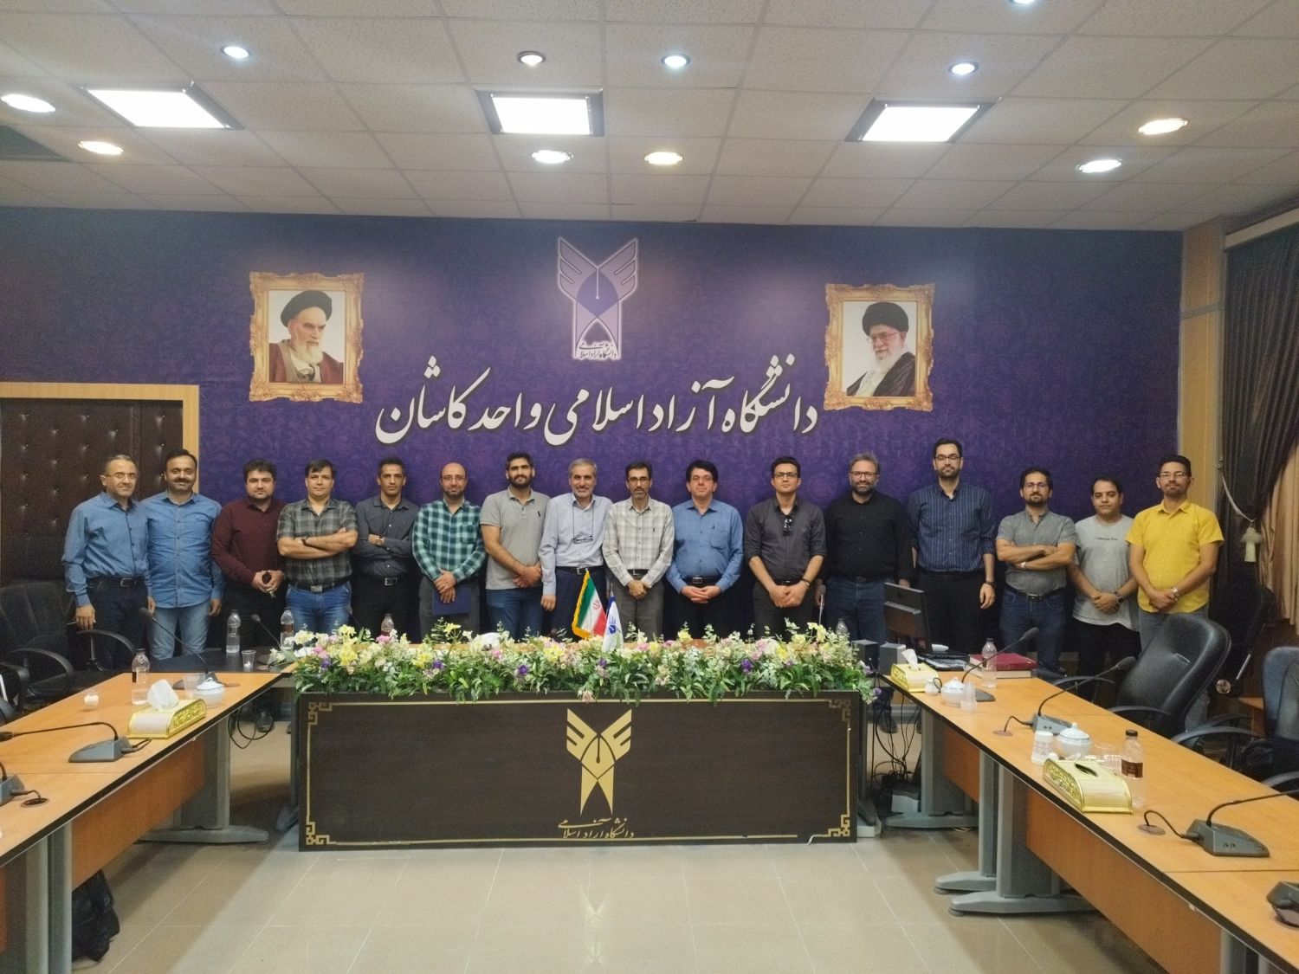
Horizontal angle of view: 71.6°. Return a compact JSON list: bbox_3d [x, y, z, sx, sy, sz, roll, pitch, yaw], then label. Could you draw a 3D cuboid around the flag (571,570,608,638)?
[{"bbox_3d":[-0.298,0.604,4.600,0.200,0.370,0.080,1,1,-3],"label":"flag"}]

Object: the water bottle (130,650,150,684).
[{"bbox_3d":[-2.106,0.782,3.733,0.071,0.220,0.071,1,1,-2],"label":"water bottle"}]

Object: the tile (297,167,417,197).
[{"bbox_3d":[-1.718,-1.811,5.355,0.595,0.020,0.590,1,1,-2],"label":"tile"}]

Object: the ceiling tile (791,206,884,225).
[{"bbox_3d":[1.252,-1.835,6.076,0.600,0.020,0.440,1,2,-2],"label":"ceiling tile"}]

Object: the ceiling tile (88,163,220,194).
[{"bbox_3d":[-2.934,-1.837,5.374,0.600,0.020,0.600,1,1,-2],"label":"ceiling tile"}]

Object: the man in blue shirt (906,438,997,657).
[{"bbox_3d":[1.985,0.645,5.933,0.540,1.923,0.320,1,1,10],"label":"man in blue shirt"}]

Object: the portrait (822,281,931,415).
[{"bbox_3d":[1.589,-0.967,6.240,0.745,0.890,0.040,1,2,-2],"label":"portrait"}]

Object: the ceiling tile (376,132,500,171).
[{"bbox_3d":[-1.131,-1.829,4.899,0.600,0.020,0.600,0,1,-2],"label":"ceiling tile"}]

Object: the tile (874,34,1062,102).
[{"bbox_3d":[1.319,-1.764,3.749,0.600,0.020,0.600,1,2,-2],"label":"tile"}]

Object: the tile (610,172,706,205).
[{"bbox_3d":[0.063,-1.811,5.472,0.600,0.020,0.600,1,1,-2],"label":"tile"}]

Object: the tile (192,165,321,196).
[{"bbox_3d":[-2.362,-1.848,5.448,0.600,0.020,0.600,0,1,-2],"label":"tile"}]

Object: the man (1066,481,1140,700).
[{"bbox_3d":[2.969,0.789,5.897,0.510,1.717,0.310,1,1,17],"label":"man"}]

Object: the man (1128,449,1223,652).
[{"bbox_3d":[3.246,0.717,5.567,0.540,1.840,0.310,1,1,20],"label":"man"}]

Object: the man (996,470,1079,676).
[{"bbox_3d":[2.532,0.741,5.921,0.500,1.742,0.330,1,1,12],"label":"man"}]

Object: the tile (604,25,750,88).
[{"bbox_3d":[0.115,-1.775,3.714,0.600,0.020,0.600,1,2,-2],"label":"tile"}]

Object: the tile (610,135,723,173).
[{"bbox_3d":[0.081,-1.798,4.880,0.600,0.020,0.600,1,1,-2],"label":"tile"}]

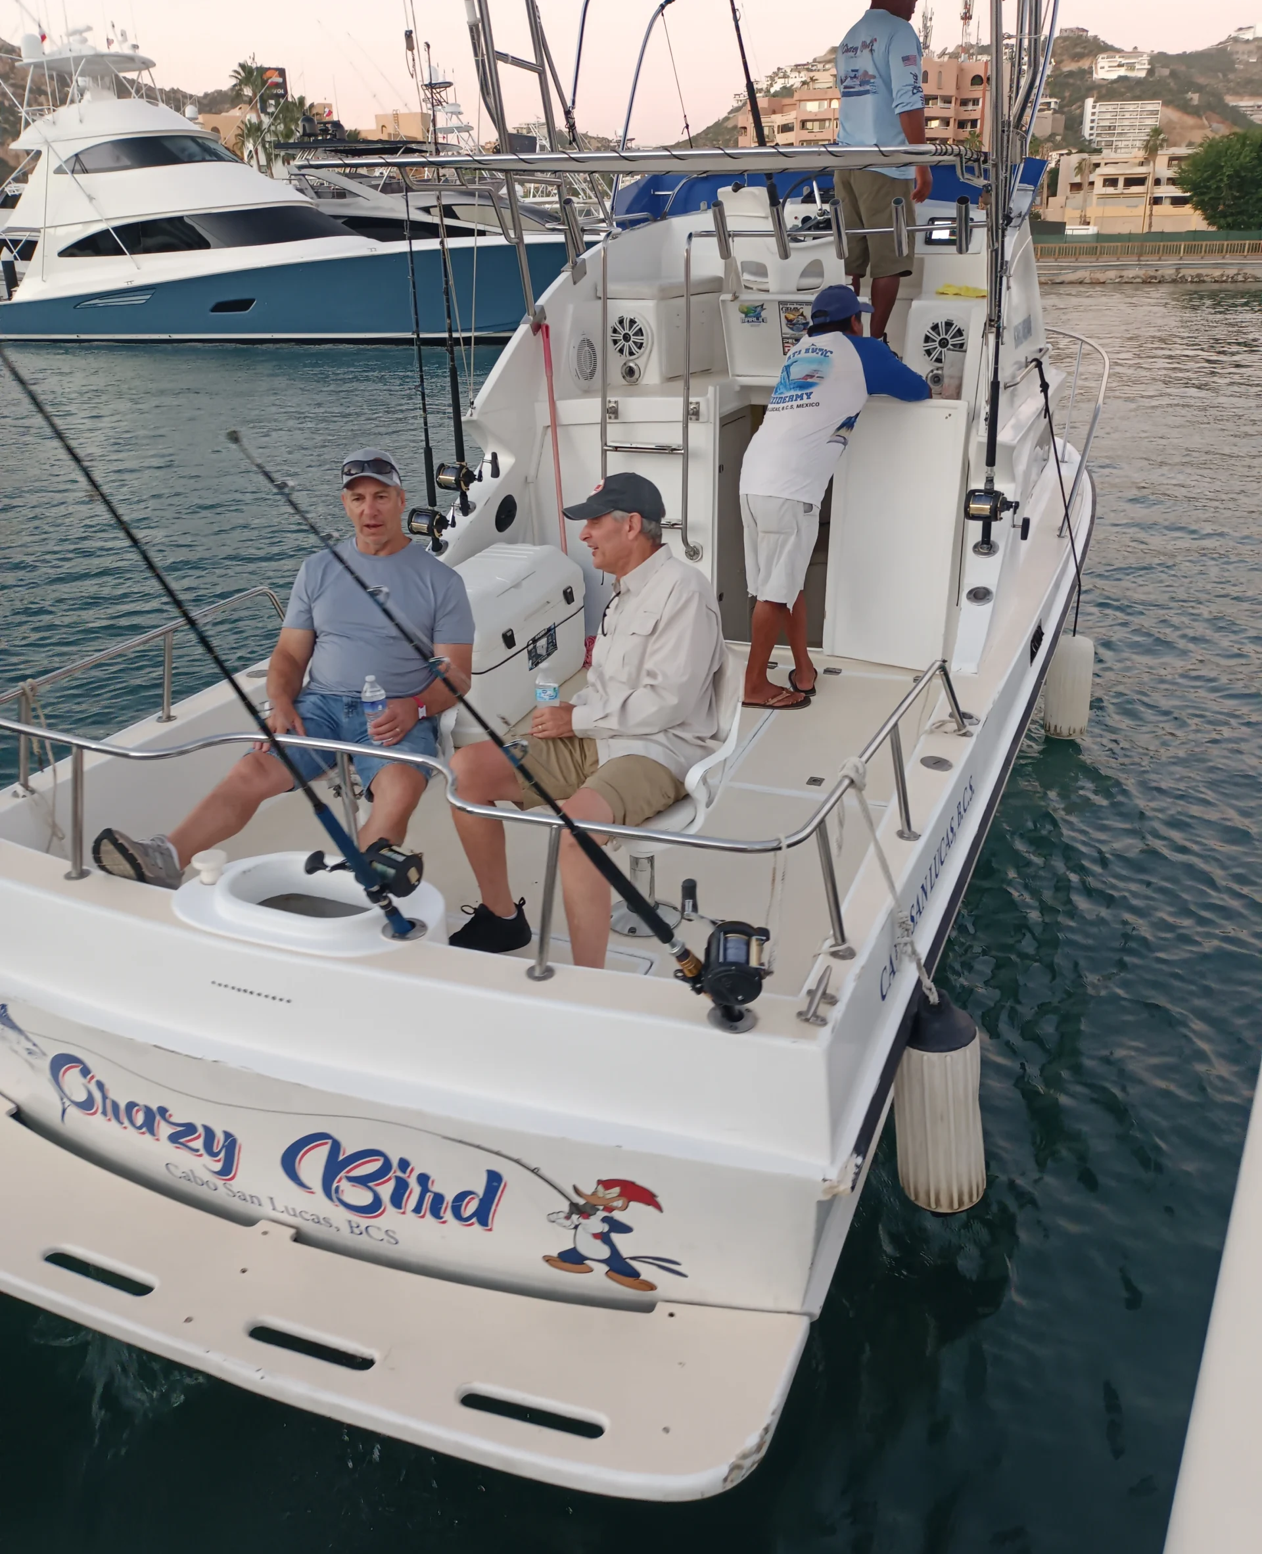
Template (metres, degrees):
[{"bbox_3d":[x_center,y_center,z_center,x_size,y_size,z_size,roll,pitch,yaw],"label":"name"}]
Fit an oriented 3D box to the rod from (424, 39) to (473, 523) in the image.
[{"bbox_3d":[-0.559,-1.424,3.739,0.140,1.454,0.120,-2,24,0],"label":"rod"}]

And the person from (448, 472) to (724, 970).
[{"bbox_3d":[-0.105,-0.136,3.225,0.780,1.290,0.580,-12,26,-25],"label":"person"}]

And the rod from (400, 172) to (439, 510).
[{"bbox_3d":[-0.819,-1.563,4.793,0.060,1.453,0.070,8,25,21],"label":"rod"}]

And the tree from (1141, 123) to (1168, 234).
[{"bbox_3d":[52.299,-59.141,121.623,2.600,11.600,2.600,8,25,21],"label":"tree"}]

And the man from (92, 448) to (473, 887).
[{"bbox_3d":[-0.923,-0.249,3.394,0.900,1.220,0.830,4,24,12],"label":"man"}]

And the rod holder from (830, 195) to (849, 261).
[{"bbox_3d":[0.874,-2.293,5.090,0.053,0.270,0.053,2,51,21],"label":"rod holder"}]

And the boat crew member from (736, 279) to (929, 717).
[{"bbox_3d":[0.830,-1.202,5.215,0.780,1.650,0.520,-17,29,-33],"label":"boat crew member"}]

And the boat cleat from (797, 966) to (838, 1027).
[{"bbox_3d":[0.360,0.428,2.321,0.064,0.052,0.190,8,25,21],"label":"boat cleat"}]

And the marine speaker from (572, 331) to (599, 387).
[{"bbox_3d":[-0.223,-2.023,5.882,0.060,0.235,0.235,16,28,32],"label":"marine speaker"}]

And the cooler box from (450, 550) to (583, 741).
[{"bbox_3d":[-0.597,-0.592,5.054,0.480,0.550,0.920,8,25,21],"label":"cooler box"}]

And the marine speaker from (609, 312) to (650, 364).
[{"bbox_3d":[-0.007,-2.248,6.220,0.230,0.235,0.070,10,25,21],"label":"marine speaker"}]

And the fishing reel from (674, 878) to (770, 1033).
[{"bbox_3d":[0.169,0.317,2.180,0.150,0.150,0.220,-1,59,24],"label":"fishing reel"}]

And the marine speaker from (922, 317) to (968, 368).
[{"bbox_3d":[1.532,-2.113,5.905,0.220,0.235,0.080,8,25,21],"label":"marine speaker"}]

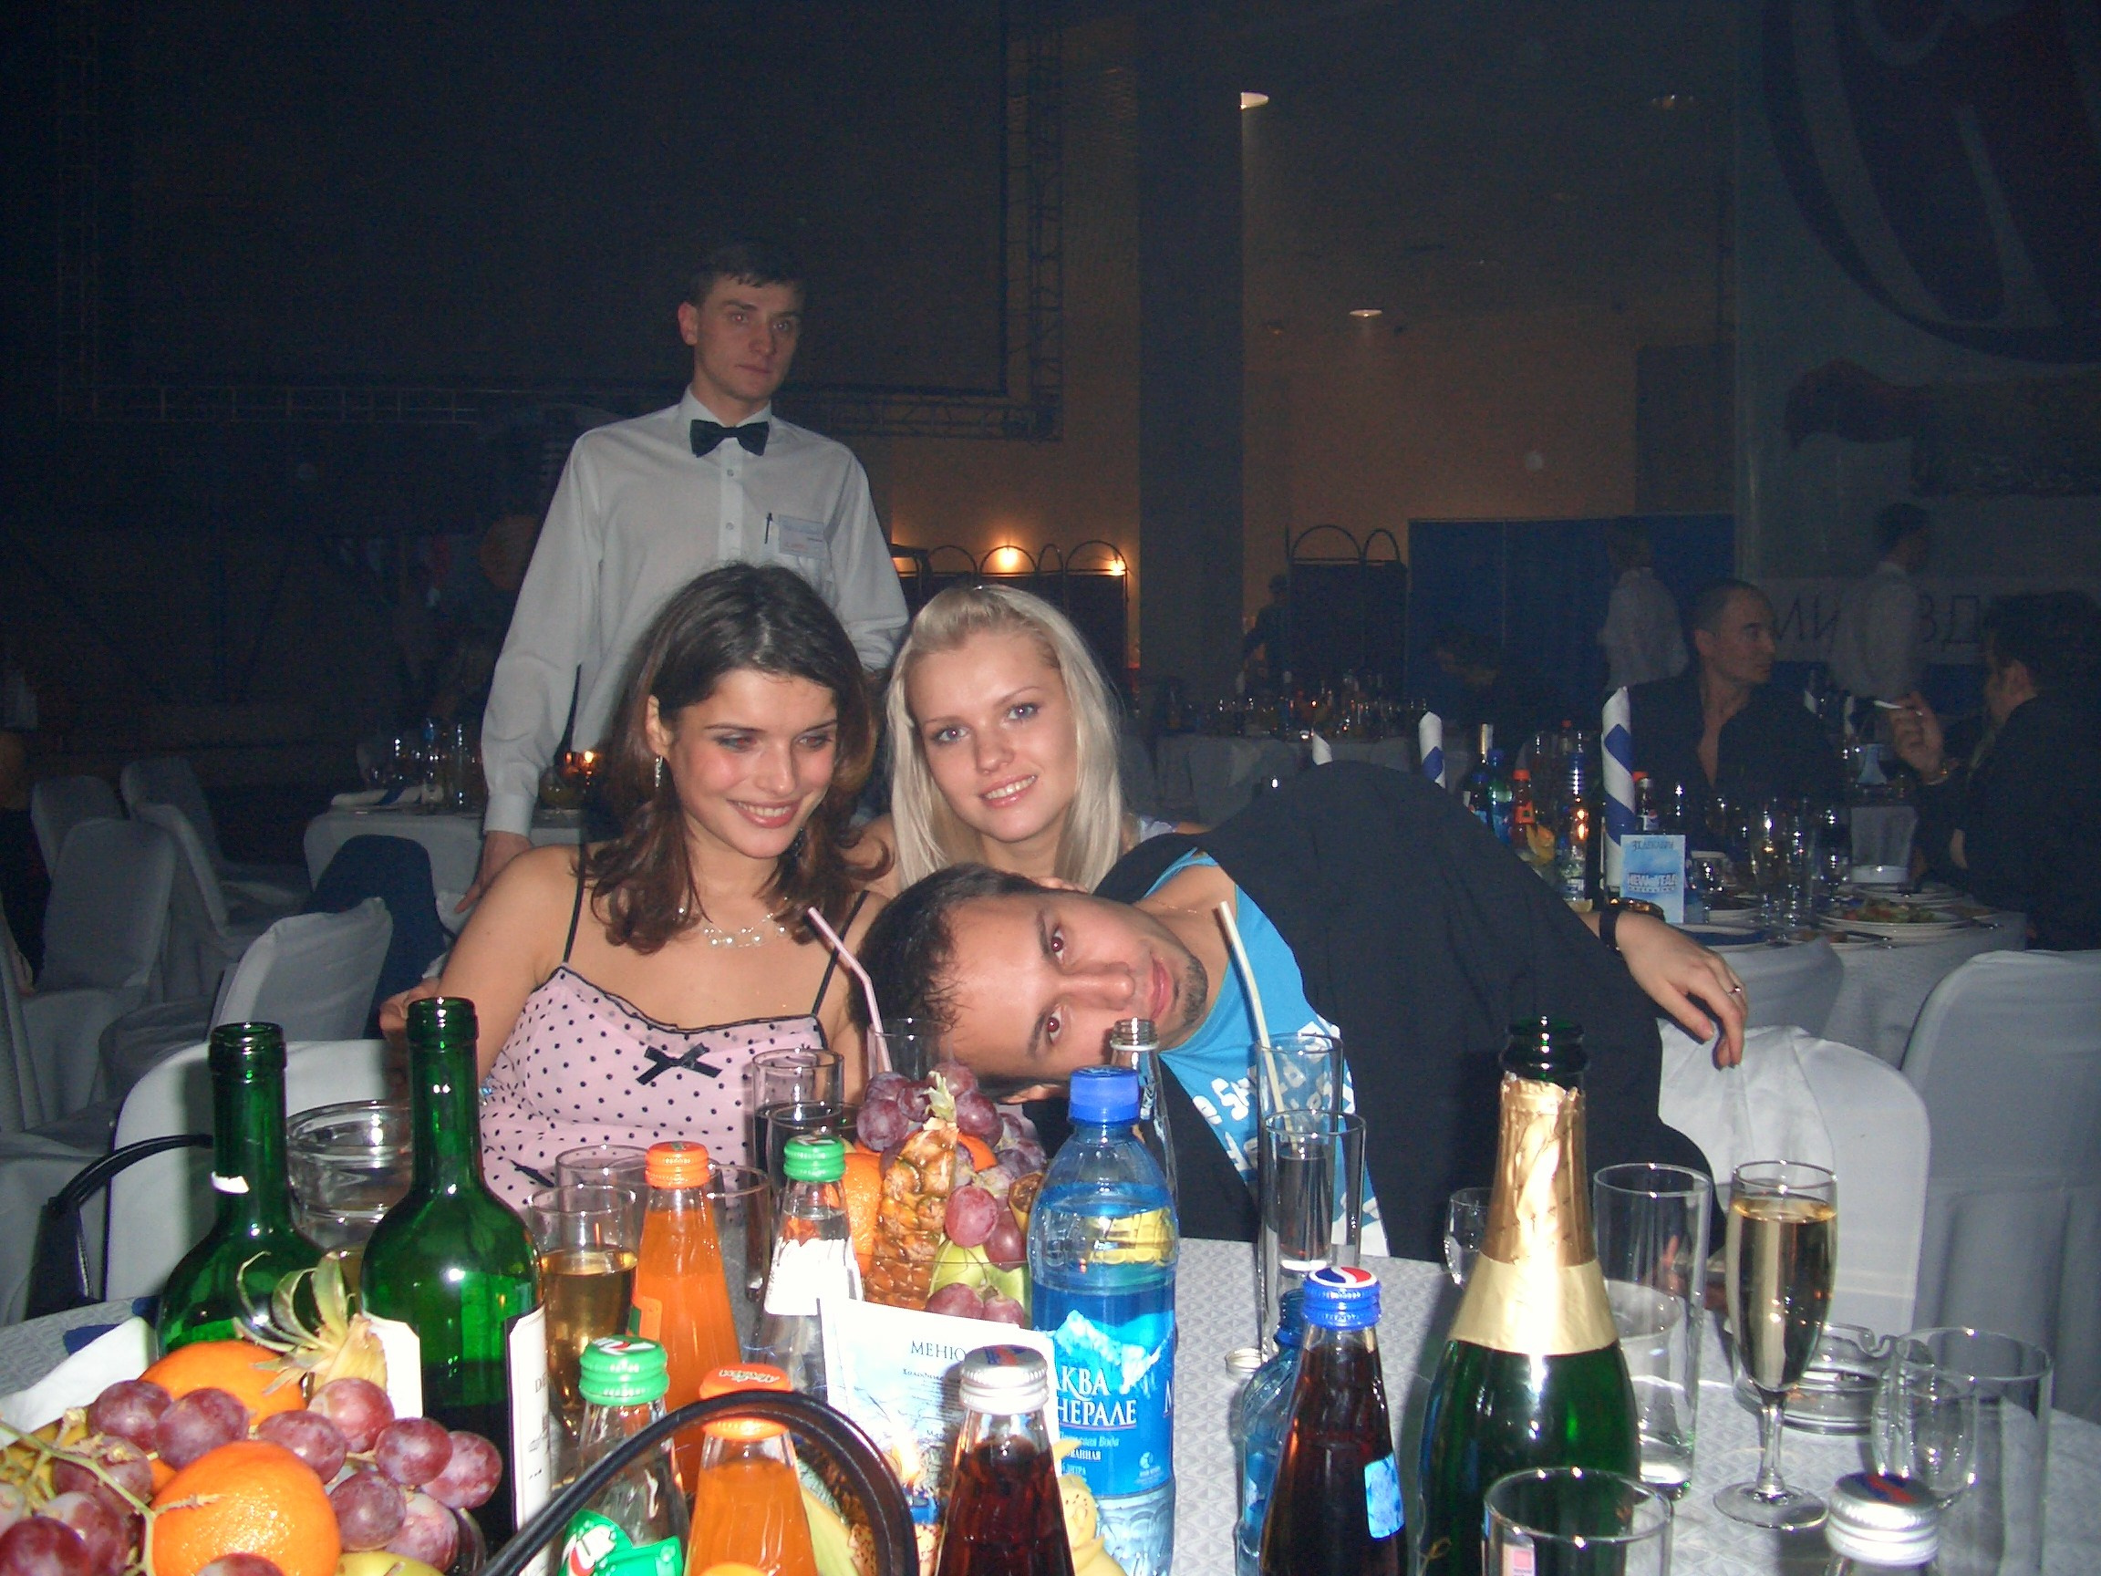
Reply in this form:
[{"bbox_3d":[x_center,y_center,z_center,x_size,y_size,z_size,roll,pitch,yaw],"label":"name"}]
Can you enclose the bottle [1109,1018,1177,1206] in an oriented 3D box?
[{"bbox_3d":[0.050,0.243,1.267,0.058,0.208,0.058,0,4,0],"label":"bottle"}]

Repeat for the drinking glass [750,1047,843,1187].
[{"bbox_3d":[-0.169,0.266,1.425,0.061,0.165,0.061,0,5,0],"label":"drinking glass"}]

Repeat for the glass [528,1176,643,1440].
[{"bbox_3d":[-0.222,0.282,1.020,0.055,0.172,0.055,0,5,0],"label":"glass"}]

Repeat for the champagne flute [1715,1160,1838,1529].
[{"bbox_3d":[0.369,0.280,1.073,0.056,0.172,0.056,0,5,0],"label":"champagne flute"}]

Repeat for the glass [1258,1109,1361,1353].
[{"bbox_3d":[0.151,0.268,1.215,0.058,0.155,0.058,0,5,0],"label":"glass"}]

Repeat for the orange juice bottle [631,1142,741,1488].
[{"bbox_3d":[-0.167,0.266,0.965,0.060,0.210,0.060,1,4,18],"label":"orange juice bottle"}]

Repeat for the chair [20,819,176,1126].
[{"bbox_3d":[-2.080,0.460,4.500,0.420,0.840,0.490,2,4,22],"label":"chair"}]

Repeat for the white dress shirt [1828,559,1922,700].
[{"bbox_3d":[2.910,-0.549,7.480,0.320,0.520,0.460,1,5,8],"label":"white dress shirt"}]

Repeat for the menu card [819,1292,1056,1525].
[{"bbox_3d":[-0.048,0.299,0.905,0.107,0.148,0.030,2,4,23],"label":"menu card"}]

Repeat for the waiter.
[{"bbox_3d":[-0.550,0.038,3.316,0.620,1.760,0.380,-2,5,-19],"label":"waiter"}]

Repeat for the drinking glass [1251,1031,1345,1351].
[{"bbox_3d":[0.168,0.251,1.430,0.058,0.165,0.058,0,4,0],"label":"drinking glass"}]

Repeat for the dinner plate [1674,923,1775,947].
[{"bbox_3d":[0.930,0.207,3.076,0.235,0.025,0.235,0,5,0],"label":"dinner plate"}]

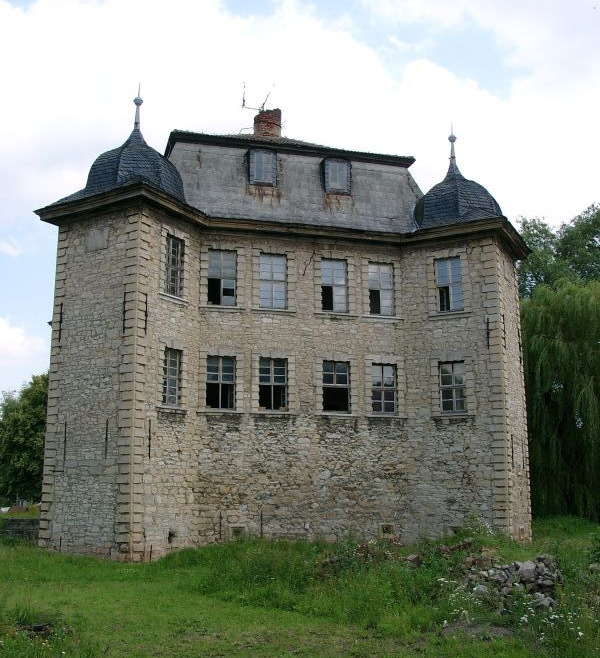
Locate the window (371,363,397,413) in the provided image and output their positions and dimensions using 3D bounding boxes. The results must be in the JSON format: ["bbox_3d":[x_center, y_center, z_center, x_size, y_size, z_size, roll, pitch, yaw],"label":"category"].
[{"bbox_3d":[3.017,2.157,28.143,0.994,1.812,0.184,3,-12,-16],"label":"window"}]

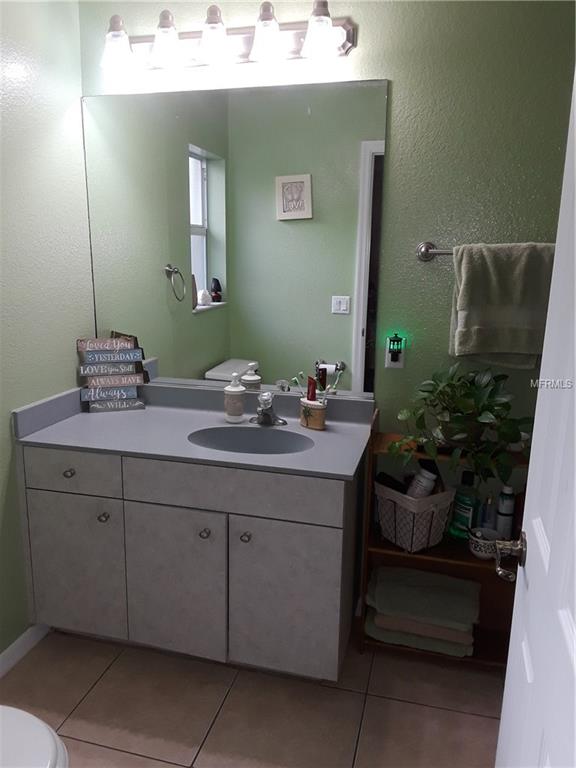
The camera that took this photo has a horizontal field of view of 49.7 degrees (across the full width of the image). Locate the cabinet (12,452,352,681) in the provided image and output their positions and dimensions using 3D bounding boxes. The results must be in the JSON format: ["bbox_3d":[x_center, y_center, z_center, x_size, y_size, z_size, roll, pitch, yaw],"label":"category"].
[{"bbox_3d":[-0.318,0.581,2.374,1.145,0.795,0.540,4,13,14],"label":"cabinet"}]

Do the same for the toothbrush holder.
[{"bbox_3d":[0.098,0.117,2.352,0.073,0.092,0.115,-9,16,-39],"label":"toothbrush holder"}]

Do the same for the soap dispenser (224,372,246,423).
[{"bbox_3d":[-0.202,0.048,2.416,0.080,0.190,0.080,2,12,6],"label":"soap dispenser"}]

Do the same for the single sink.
[{"bbox_3d":[-0.131,0.260,2.200,0.454,0.130,0.308,4,13,14],"label":"single sink"}]

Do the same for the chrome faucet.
[{"bbox_3d":[-0.082,0.100,2.323,0.148,0.132,0.145,4,13,14],"label":"chrome faucet"}]

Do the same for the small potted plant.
[{"bbox_3d":[0.586,0.120,2.120,0.485,0.375,0.340,4,13,14],"label":"small potted plant"}]

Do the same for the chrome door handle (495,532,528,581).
[{"bbox_3d":[0.409,0.318,1.140,0.058,0.072,0.140,4,13,14],"label":"chrome door handle"}]

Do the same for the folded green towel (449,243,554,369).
[{"bbox_3d":[0.726,-0.271,2.125,0.330,0.415,0.075,4,13,14],"label":"folded green towel"}]

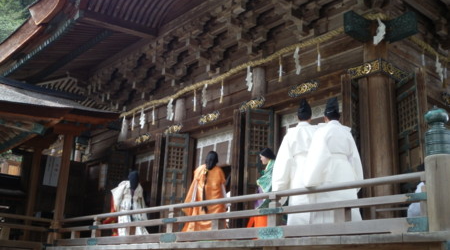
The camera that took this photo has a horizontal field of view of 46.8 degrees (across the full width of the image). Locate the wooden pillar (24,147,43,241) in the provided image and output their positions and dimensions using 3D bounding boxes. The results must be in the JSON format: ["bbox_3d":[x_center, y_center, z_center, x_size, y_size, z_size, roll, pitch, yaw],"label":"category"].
[{"bbox_3d":[-4.849,1.800,13.044,0.170,2.590,0.170,17,-22,-38],"label":"wooden pillar"}]

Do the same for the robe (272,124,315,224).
[{"bbox_3d":[0.962,0.660,6.484,0.620,1.450,0.440,-5,-19,25],"label":"robe"}]

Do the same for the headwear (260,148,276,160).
[{"bbox_3d":[0.657,0.453,7.857,0.220,0.170,0.180,-4,-18,21],"label":"headwear"}]

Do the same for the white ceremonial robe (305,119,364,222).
[{"bbox_3d":[1.323,0.639,6.272,0.620,1.400,0.440,-5,-19,25],"label":"white ceremonial robe"}]

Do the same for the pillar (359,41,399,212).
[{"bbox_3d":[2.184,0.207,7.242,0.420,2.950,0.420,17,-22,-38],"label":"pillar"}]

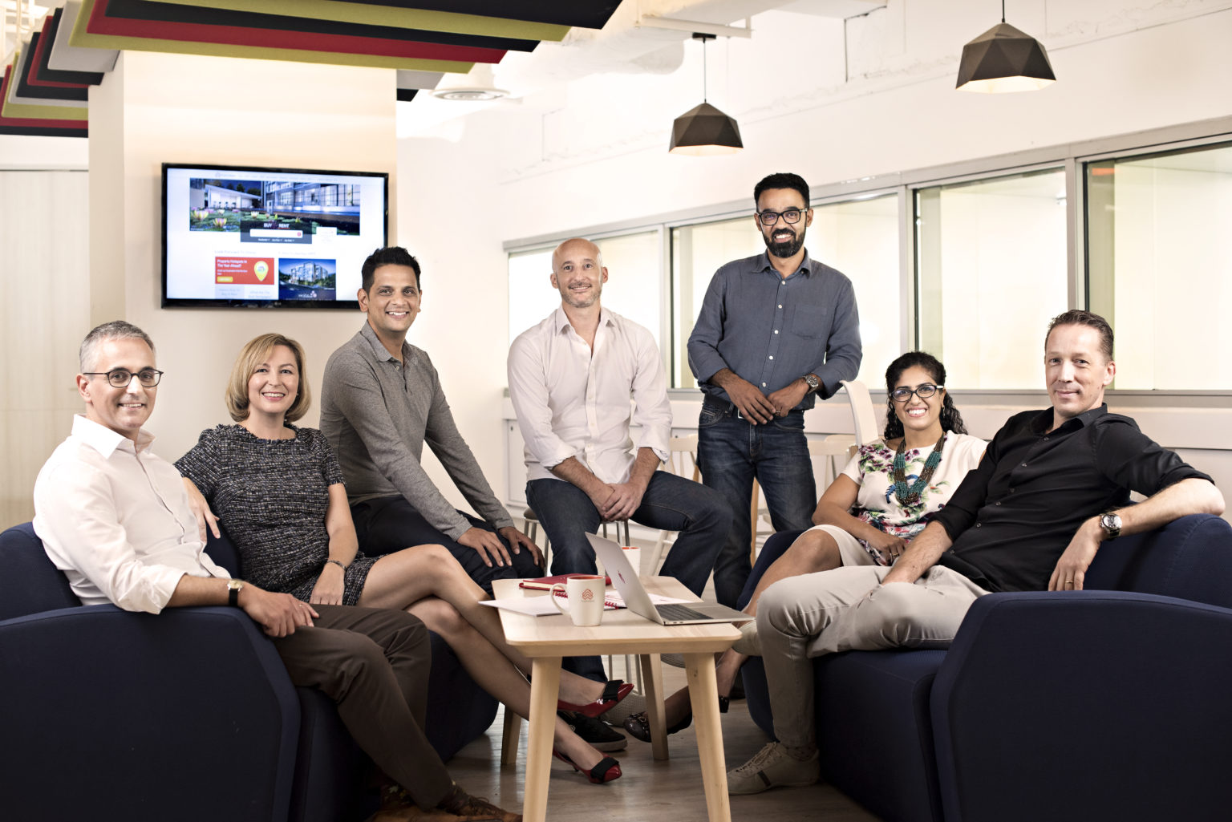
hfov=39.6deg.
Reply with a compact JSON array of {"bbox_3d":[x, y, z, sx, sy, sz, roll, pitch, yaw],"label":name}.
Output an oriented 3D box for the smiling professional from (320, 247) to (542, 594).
[{"bbox_3d":[-0.477,0.241,4.923,0.544,1.419,0.806,-2,2,-42],"label":"smiling professional"}]

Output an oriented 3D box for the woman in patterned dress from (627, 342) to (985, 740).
[{"bbox_3d":[0.596,0.385,4.946,0.850,1.110,0.784,-2,2,-42],"label":"woman in patterned dress"}]

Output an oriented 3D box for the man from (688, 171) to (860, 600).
[{"bbox_3d":[0.500,0.089,5.377,0.544,1.685,0.418,0,1,8],"label":"man"}]

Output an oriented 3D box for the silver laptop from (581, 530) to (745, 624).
[{"bbox_3d":[0.117,0.372,3.872,0.308,0.187,0.272,-1,1,-17],"label":"silver laptop"}]

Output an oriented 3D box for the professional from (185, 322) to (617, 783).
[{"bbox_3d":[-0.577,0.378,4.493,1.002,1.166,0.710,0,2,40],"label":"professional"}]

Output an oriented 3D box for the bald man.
[{"bbox_3d":[0.001,0.195,5.332,0.662,1.486,0.660,-1,1,-5],"label":"bald man"}]

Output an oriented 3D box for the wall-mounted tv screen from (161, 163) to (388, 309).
[{"bbox_3d":[-1.517,-0.768,7.671,1.040,0.625,0.060,-1,1,-29],"label":"wall-mounted tv screen"}]

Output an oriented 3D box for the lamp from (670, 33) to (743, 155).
[{"bbox_3d":[0.442,-1.557,8.400,0.362,0.575,0.362,-1,1,0],"label":"lamp"}]

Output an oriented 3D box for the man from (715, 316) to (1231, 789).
[{"bbox_3d":[0.843,0.356,4.221,0.942,1.192,1.083,-1,1,-35],"label":"man"}]

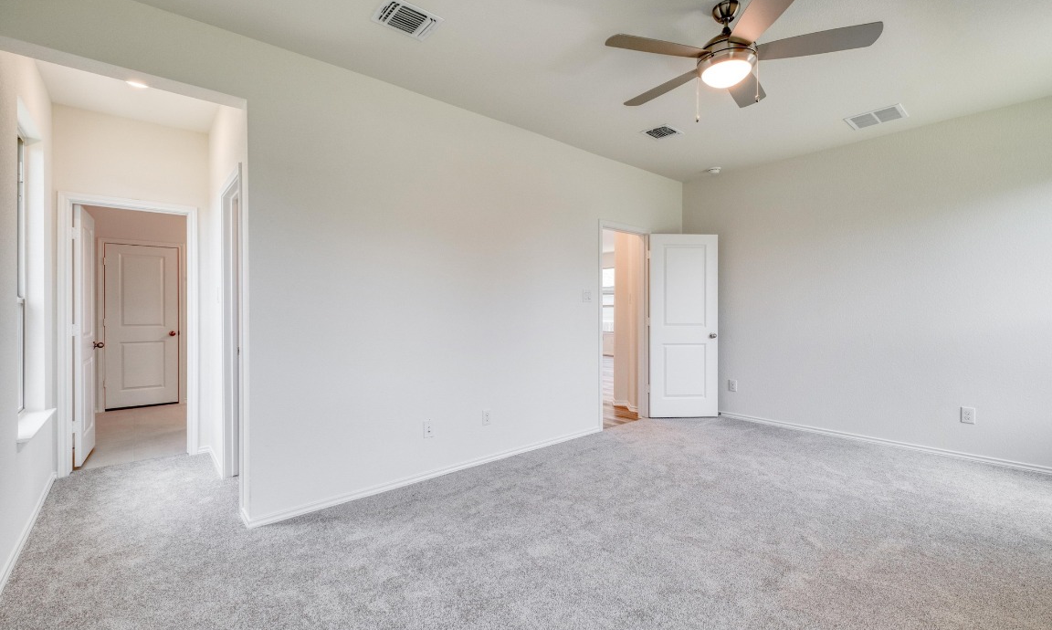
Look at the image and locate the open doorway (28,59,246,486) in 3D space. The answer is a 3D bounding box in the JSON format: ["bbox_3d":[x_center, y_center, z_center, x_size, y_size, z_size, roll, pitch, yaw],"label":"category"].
[{"bbox_3d":[-1.934,-0.007,2.204,0.920,2.360,0.180,0,1,-39],"label":"open doorway"}]

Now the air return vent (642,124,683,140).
[{"bbox_3d":[1.194,-1.574,3.830,0.290,0.030,0.255,0,1,-39],"label":"air return vent"}]

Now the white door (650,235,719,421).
[{"bbox_3d":[1.758,0.120,4.885,0.785,2.030,0.045,0,0,-4],"label":"white door"}]

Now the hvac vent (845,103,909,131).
[{"bbox_3d":[2.822,-1.573,3.533,0.355,0.030,0.360,0,1,-39],"label":"hvac vent"}]

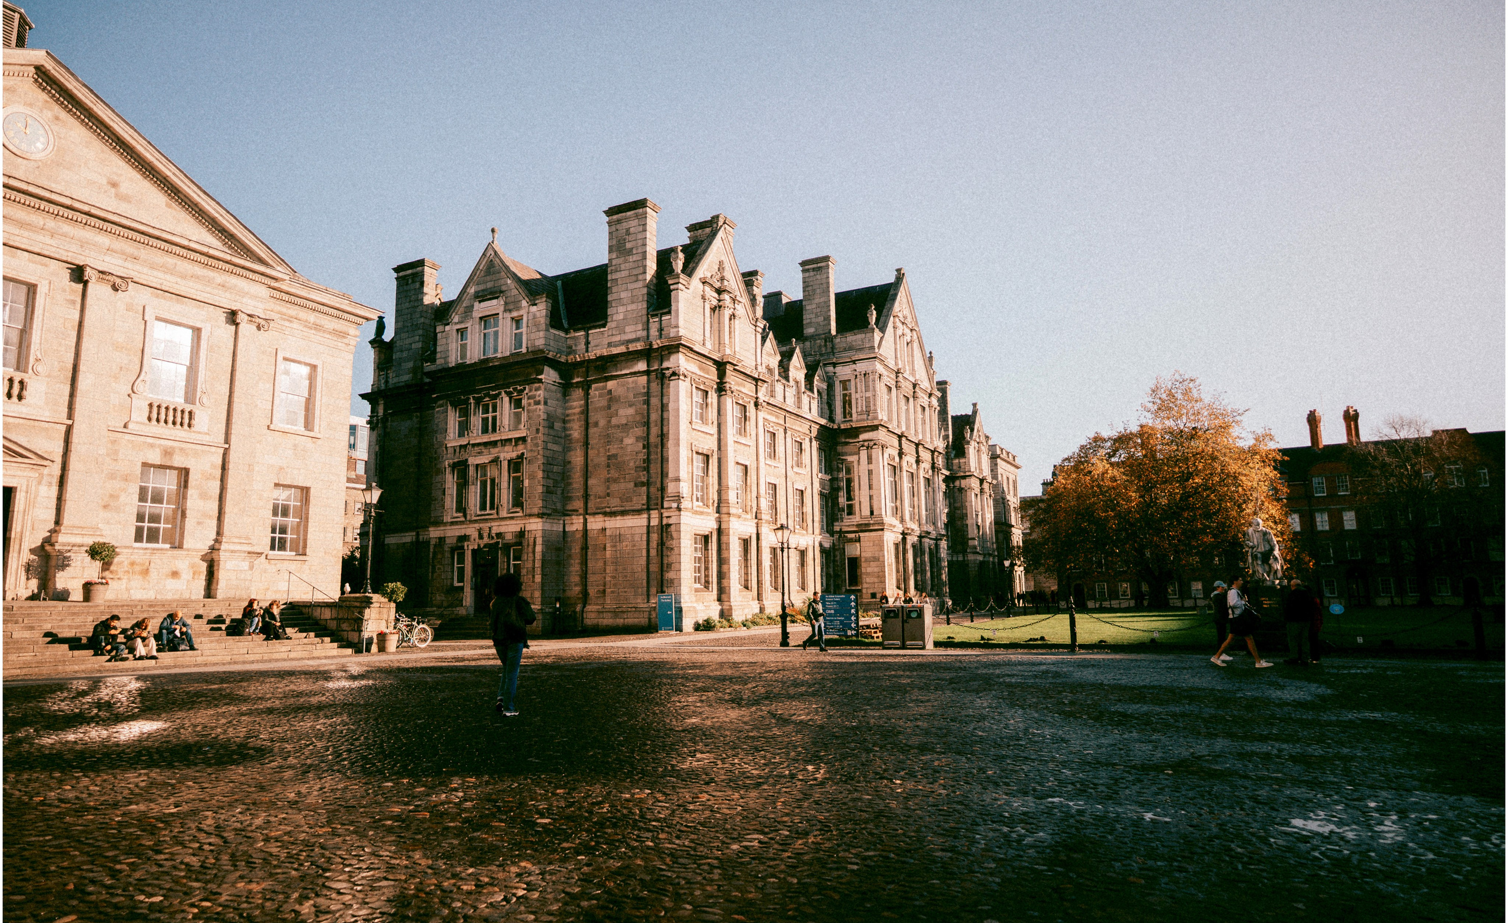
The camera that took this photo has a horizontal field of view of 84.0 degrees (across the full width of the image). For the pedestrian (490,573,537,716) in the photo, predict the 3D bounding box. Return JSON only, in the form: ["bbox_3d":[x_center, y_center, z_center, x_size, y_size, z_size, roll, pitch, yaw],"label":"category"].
[{"bbox_3d":[-2.999,2.260,10.500,0.560,1.770,0.450,0,-10,-8],"label":"pedestrian"}]

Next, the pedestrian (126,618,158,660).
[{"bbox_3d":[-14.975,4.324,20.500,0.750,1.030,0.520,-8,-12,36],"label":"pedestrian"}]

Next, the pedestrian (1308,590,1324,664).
[{"bbox_3d":[11.702,3.418,17.500,0.460,1.600,0.340,-2,-9,6],"label":"pedestrian"}]

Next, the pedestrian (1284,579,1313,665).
[{"bbox_3d":[11.195,3.309,17.250,0.550,1.740,0.360,-2,-9,6],"label":"pedestrian"}]

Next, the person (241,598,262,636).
[{"bbox_3d":[-14.857,4.635,24.800,0.650,1.100,0.470,-3,-10,13],"label":"person"}]

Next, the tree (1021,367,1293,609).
[{"bbox_3d":[37.459,3.124,78.000,22.500,21.800,21.500,-6,-11,27],"label":"tree"}]

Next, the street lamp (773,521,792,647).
[{"bbox_3d":[0.906,3.861,26.400,0.500,3.930,0.500,-7,-11,32],"label":"street lamp"}]

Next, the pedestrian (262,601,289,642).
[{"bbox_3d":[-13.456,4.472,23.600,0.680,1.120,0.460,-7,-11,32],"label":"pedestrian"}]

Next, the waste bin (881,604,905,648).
[{"bbox_3d":[4.341,4.980,25.300,0.640,1.265,0.680,-7,-11,32],"label":"waste bin"}]

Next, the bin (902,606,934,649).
[{"bbox_3d":[4.944,4.993,25.200,0.680,1.270,0.700,-6,-11,27],"label":"bin"}]

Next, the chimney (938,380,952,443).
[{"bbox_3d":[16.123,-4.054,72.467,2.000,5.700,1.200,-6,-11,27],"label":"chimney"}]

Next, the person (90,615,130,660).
[{"bbox_3d":[-16.139,4.427,21.000,0.770,1.120,0.550,-2,-9,7],"label":"person"}]

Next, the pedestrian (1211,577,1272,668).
[{"bbox_3d":[9.377,3.087,16.150,1.000,1.740,0.550,-5,-10,20],"label":"pedestrian"}]

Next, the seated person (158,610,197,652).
[{"bbox_3d":[-14.644,4.299,21.300,0.750,1.030,0.660,-8,-12,37],"label":"seated person"}]

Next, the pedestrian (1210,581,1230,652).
[{"bbox_3d":[10.217,3.459,18.300,0.500,1.690,0.500,-6,-11,27],"label":"pedestrian"}]

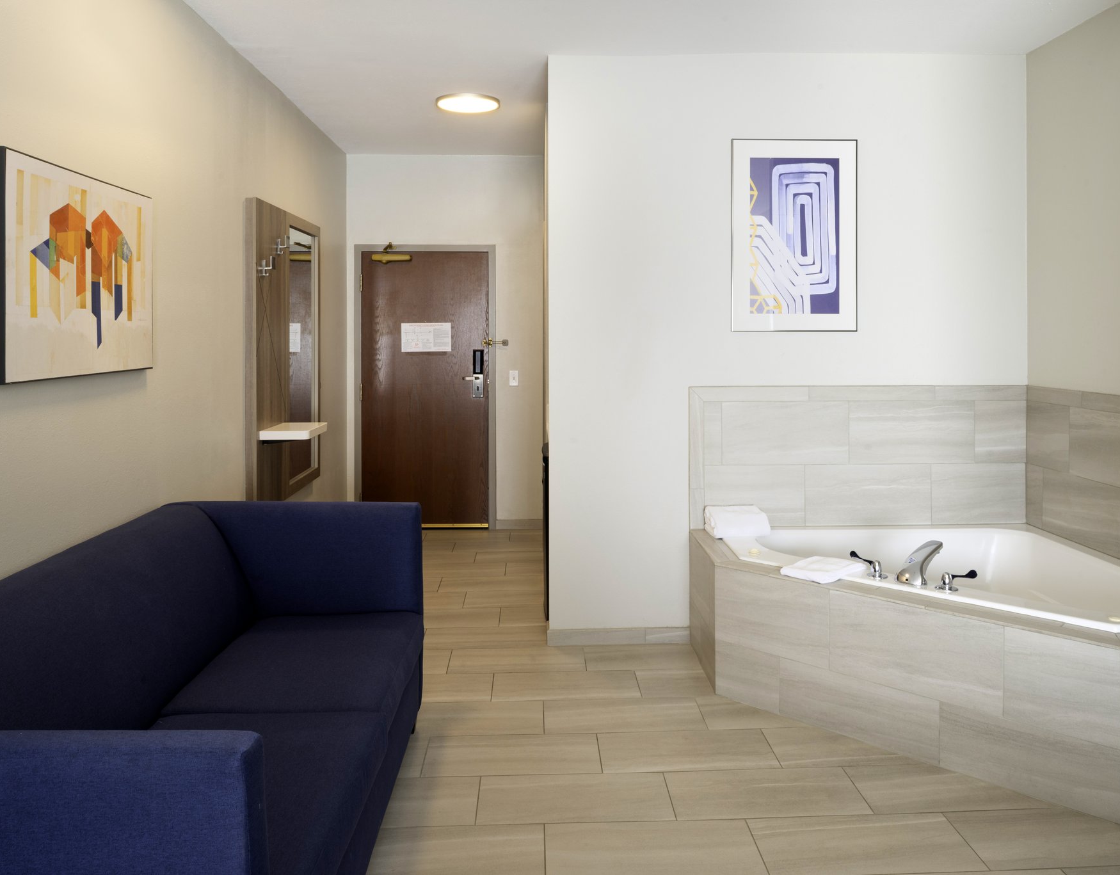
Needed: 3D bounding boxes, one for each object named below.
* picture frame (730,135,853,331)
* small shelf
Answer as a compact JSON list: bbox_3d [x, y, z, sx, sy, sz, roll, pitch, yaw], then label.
[{"bbox_3d":[1.094,-0.939,4.070,0.588,0.898,0.030,0,2,-2],"label":"picture frame"},{"bbox_3d":[-1.317,-0.033,4.360,0.237,0.042,0.400,0,5,-2],"label":"small shelf"}]

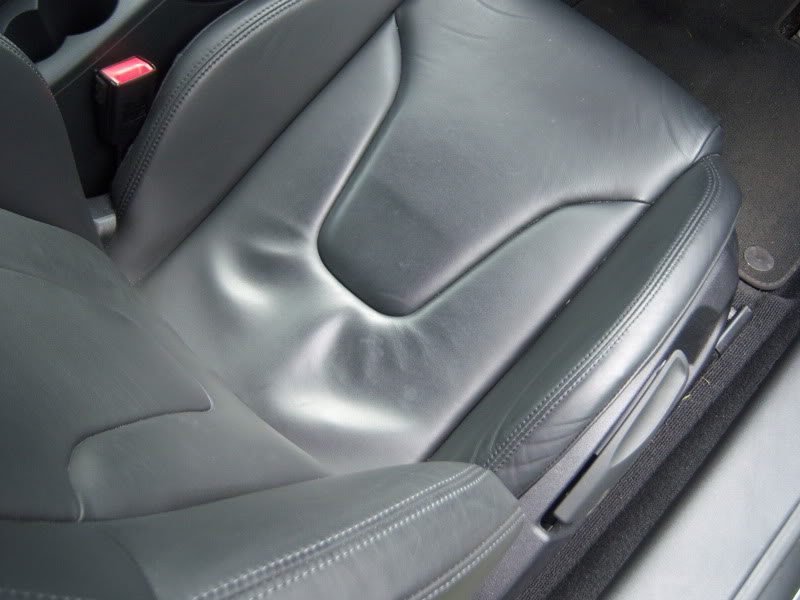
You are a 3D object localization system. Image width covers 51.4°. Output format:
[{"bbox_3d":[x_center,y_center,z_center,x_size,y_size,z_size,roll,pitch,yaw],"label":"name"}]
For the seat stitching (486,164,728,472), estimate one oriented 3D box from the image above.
[{"bbox_3d":[0.183,0.020,0.746,0.042,0.044,0.342,39,83,13],"label":"seat stitching"}]

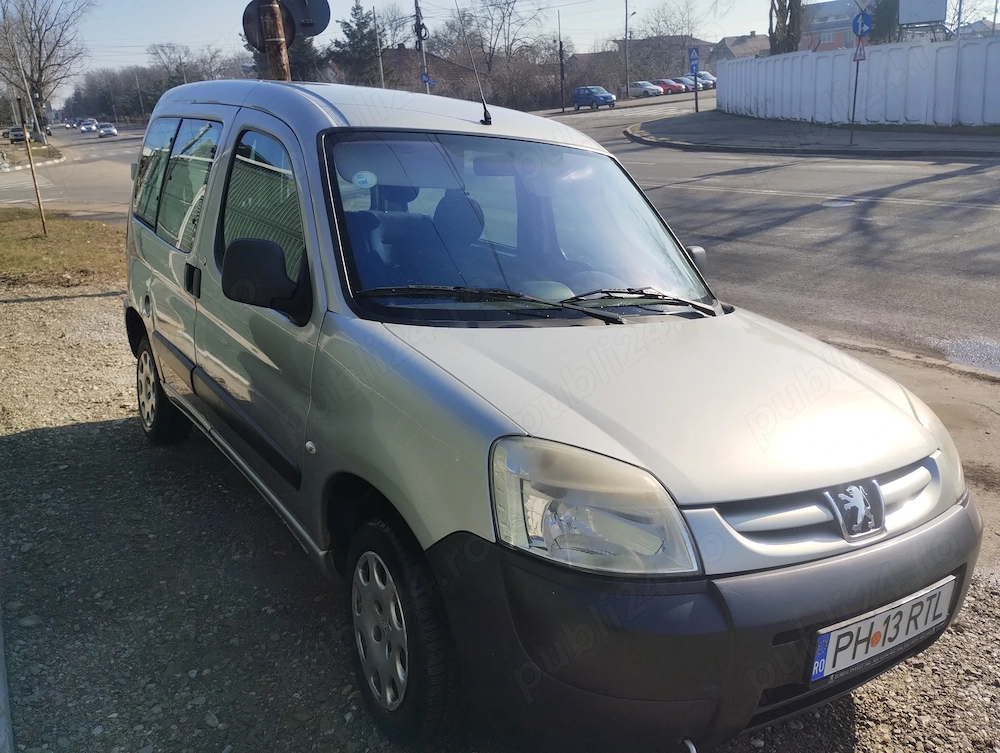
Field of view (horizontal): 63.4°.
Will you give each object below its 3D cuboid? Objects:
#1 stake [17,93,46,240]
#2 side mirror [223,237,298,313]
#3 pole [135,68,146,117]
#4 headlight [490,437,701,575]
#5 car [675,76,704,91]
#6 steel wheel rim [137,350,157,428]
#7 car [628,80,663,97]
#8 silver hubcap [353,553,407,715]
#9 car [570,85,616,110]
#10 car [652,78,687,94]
[{"bbox_3d":[-7.030,-3.137,12.189,0.045,2.010,0.045,-1,18,0],"label":"stake"},{"bbox_3d":[-0.686,-0.285,2.324,0.210,0.215,0.120,-3,14,-28],"label":"side mirror"},{"bbox_3d":[-53.771,-41.787,121.793,0.280,8.200,0.280,-4,19,0],"label":"pole"},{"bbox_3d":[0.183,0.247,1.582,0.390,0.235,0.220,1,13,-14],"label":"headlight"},{"bbox_3d":[19.750,-31.250,86.800,1.750,1.430,4.300,-13,21,-23],"label":"car"},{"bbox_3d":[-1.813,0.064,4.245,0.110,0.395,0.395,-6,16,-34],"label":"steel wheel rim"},{"bbox_3d":[14.050,-28.200,79.600,1.770,1.460,4.500,-14,22,-26],"label":"car"},{"bbox_3d":[-0.297,0.643,2.066,0.045,0.396,0.396,-3,14,-29],"label":"silver hubcap"},{"bbox_3d":[6.840,-20.200,58.650,1.610,1.590,3.770,-14,22,-26],"label":"car"},{"bbox_3d":[17.150,-29.850,83.400,1.750,1.420,4.250,-13,21,-25],"label":"car"}]

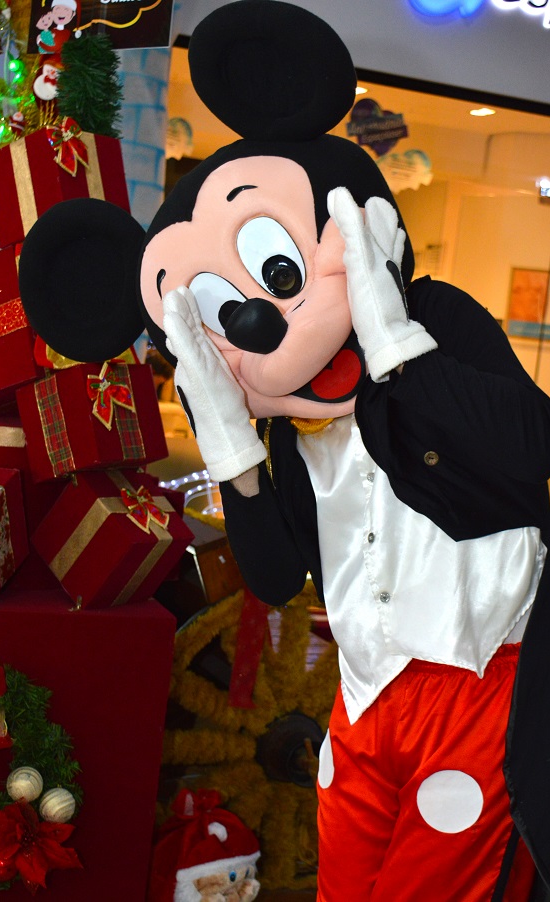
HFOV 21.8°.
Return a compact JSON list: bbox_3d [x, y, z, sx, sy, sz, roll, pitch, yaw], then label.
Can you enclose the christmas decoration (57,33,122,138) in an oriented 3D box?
[{"bbox_3d":[-0.368,-0.720,2.850,0.135,0.225,0.135,5,7,-9],"label":"christmas decoration"}]

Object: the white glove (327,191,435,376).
[{"bbox_3d":[0.147,-0.249,2.070,0.115,0.275,0.130,-14,-17,-9],"label":"white glove"}]

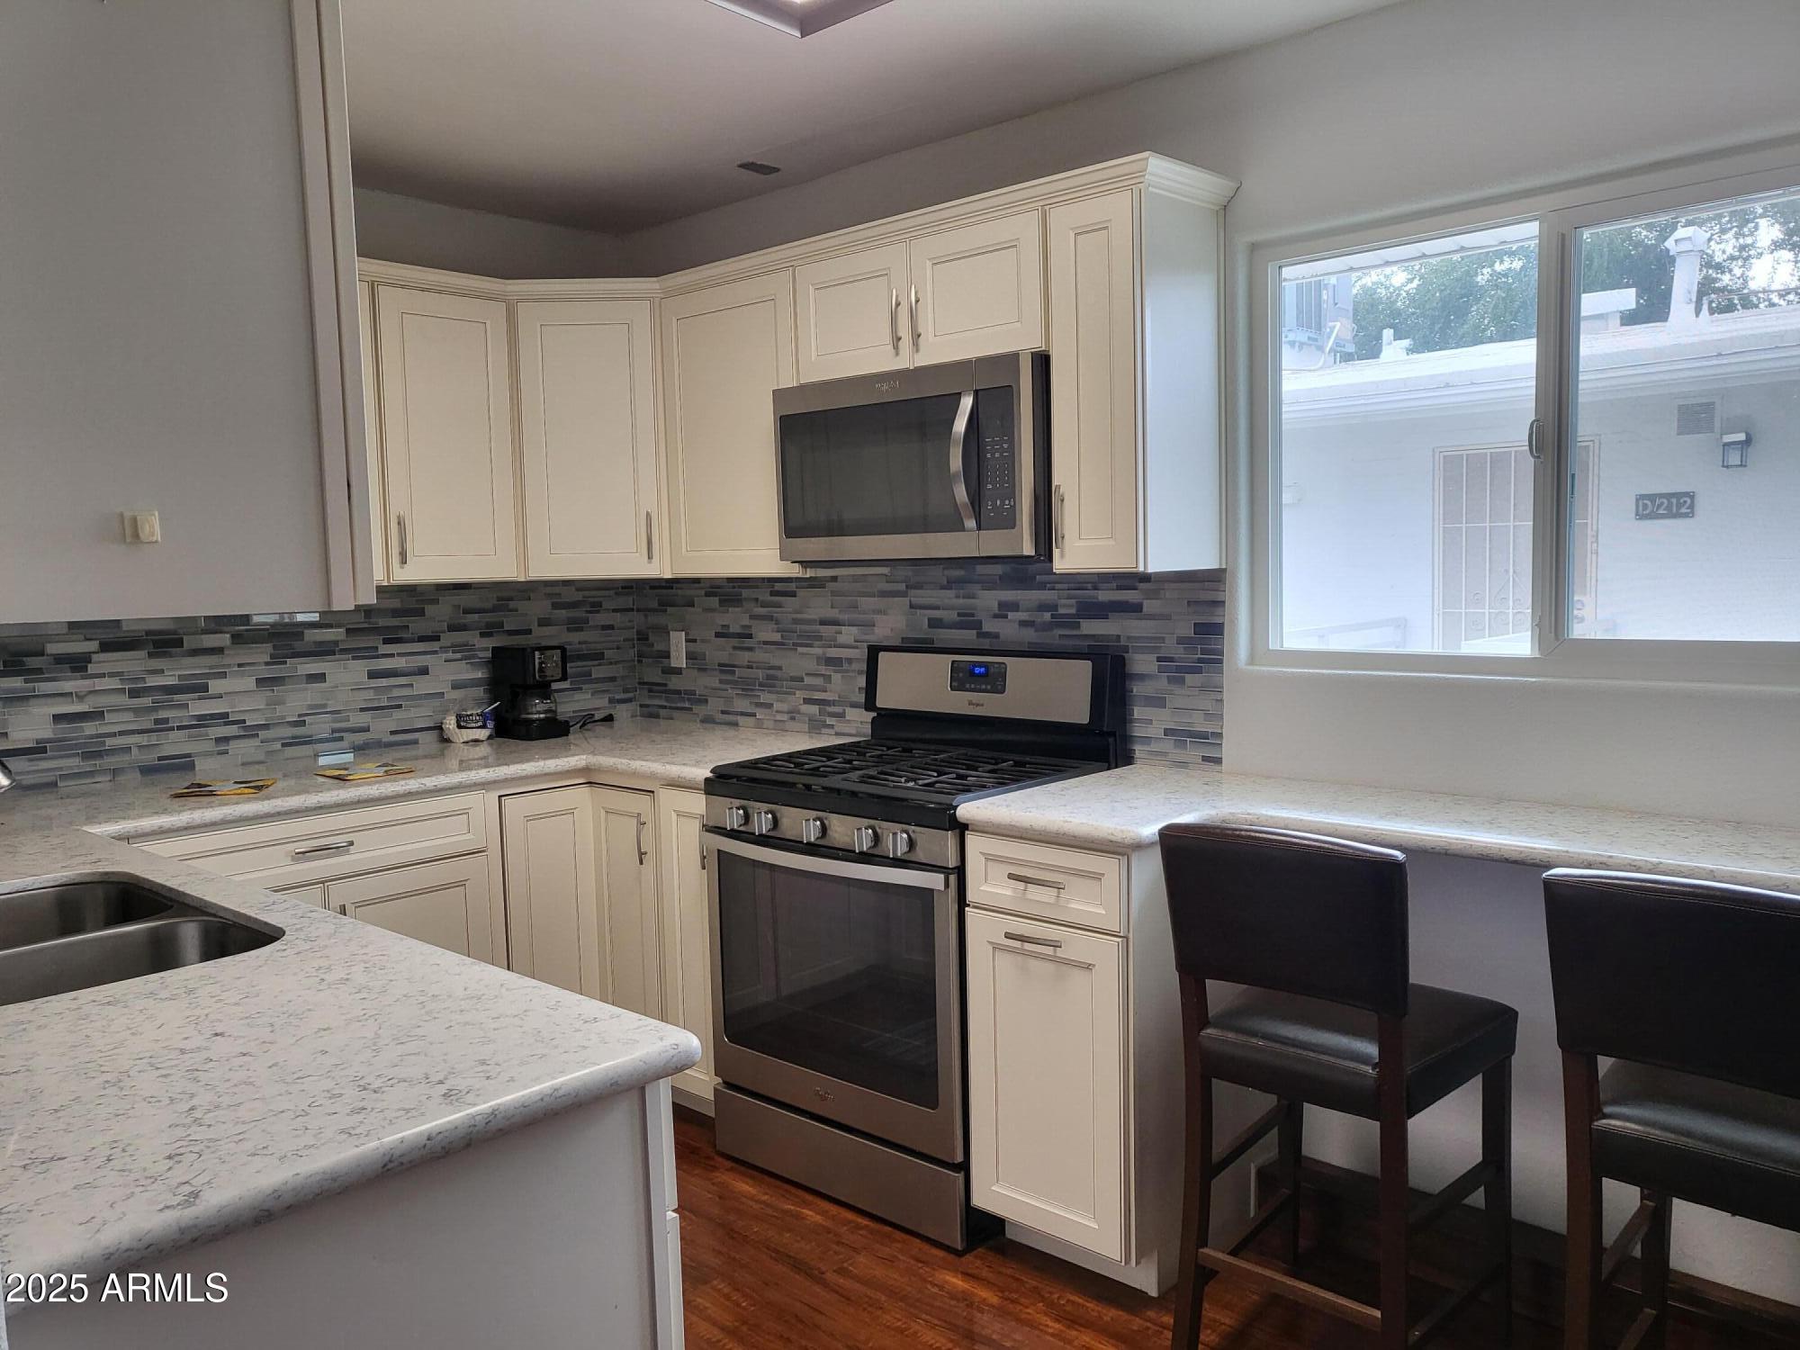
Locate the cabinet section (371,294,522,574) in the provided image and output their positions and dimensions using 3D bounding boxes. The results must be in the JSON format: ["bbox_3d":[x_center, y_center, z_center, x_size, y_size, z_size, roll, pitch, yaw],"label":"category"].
[{"bbox_3d":[-1.282,-0.622,3.611,0.335,0.753,0.385,3,6,42],"label":"cabinet section"}]

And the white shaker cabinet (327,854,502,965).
[{"bbox_3d":[-1.339,0.738,3.362,0.608,0.620,0.431,3,6,42],"label":"white shaker cabinet"}]

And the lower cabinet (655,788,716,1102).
[{"bbox_3d":[-0.307,0.637,3.494,0.202,0.765,0.615,3,6,42],"label":"lower cabinet"}]

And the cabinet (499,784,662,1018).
[{"bbox_3d":[-0.798,0.626,3.756,0.880,0.765,0.880,3,6,42],"label":"cabinet"}]

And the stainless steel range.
[{"bbox_3d":[0.027,0.548,3.138,0.757,1.185,0.667,3,6,42],"label":"stainless steel range"}]

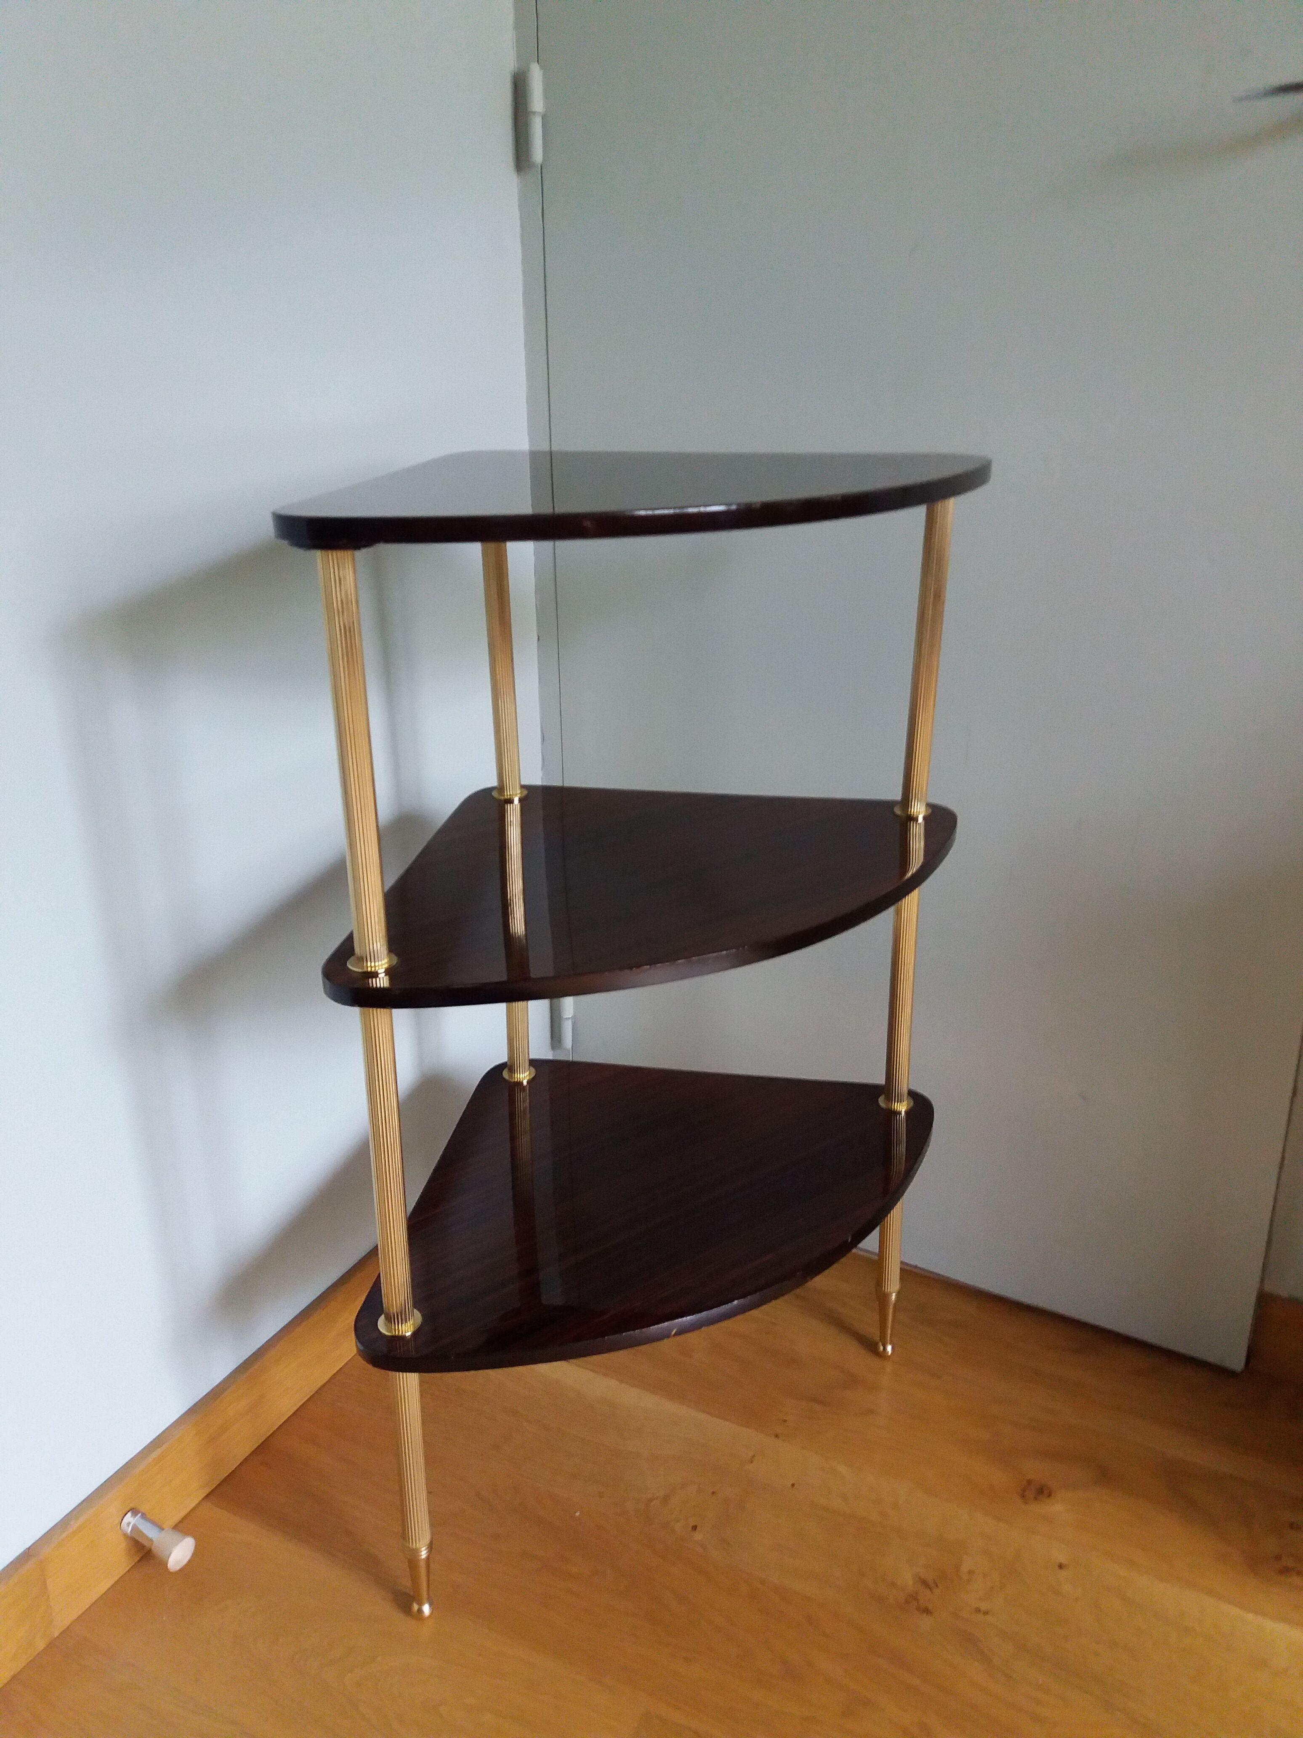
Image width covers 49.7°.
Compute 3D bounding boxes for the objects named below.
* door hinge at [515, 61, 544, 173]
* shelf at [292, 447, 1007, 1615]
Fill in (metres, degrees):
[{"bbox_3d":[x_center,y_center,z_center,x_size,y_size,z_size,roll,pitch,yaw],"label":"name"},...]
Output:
[{"bbox_3d":[-0.106,-0.660,1.232,0.022,0.083,0.015,11,24,28],"label":"door hinge"},{"bbox_3d":[-0.026,0.105,1.087,0.536,0.798,0.379,-15,25,-34],"label":"shelf"}]

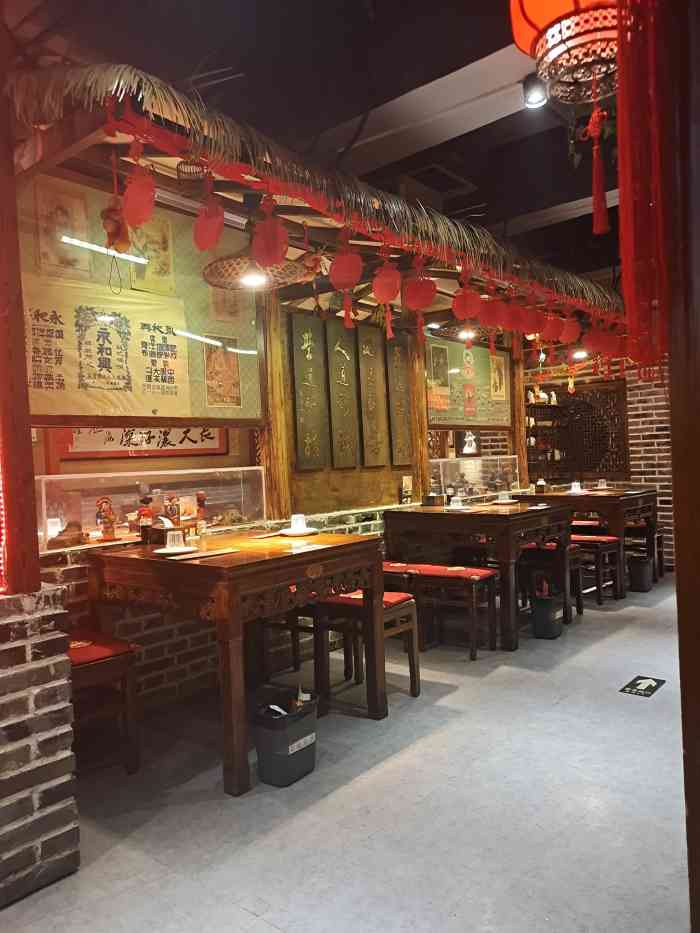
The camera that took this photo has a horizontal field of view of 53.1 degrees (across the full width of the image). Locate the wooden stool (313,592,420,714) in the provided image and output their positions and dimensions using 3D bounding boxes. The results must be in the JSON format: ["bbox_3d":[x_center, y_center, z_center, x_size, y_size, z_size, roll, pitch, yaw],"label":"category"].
[{"bbox_3d":[0.083,0.864,3.324,0.370,0.470,0.340,-1,1,39],"label":"wooden stool"}]

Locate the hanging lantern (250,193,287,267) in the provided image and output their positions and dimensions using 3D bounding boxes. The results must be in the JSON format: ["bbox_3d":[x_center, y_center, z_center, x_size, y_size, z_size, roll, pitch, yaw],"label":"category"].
[{"bbox_3d":[-0.295,-0.862,2.585,0.120,0.265,0.145,-1,1,39],"label":"hanging lantern"}]

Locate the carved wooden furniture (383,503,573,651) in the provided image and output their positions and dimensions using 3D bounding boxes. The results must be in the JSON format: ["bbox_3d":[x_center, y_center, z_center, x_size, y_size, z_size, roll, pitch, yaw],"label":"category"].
[{"bbox_3d":[0.861,0.667,4.619,0.910,0.782,0.880,-1,1,39],"label":"carved wooden furniture"}]

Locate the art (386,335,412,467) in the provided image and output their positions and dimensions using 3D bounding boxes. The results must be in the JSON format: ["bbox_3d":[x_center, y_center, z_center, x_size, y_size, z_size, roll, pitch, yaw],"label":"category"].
[{"bbox_3d":[0.365,-0.471,4.953,0.030,0.920,0.255,-1,1,39],"label":"art"}]

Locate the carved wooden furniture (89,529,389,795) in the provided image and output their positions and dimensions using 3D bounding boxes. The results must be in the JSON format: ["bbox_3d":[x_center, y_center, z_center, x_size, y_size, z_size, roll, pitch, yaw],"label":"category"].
[{"bbox_3d":[-0.461,0.729,2.982,0.880,0.782,0.880,-1,1,39],"label":"carved wooden furniture"}]

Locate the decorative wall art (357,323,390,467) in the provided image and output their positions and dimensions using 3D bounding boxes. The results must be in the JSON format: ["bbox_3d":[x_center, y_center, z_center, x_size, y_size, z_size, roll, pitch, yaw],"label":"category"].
[{"bbox_3d":[0.167,-0.466,4.710,0.030,0.930,0.275,-1,1,39],"label":"decorative wall art"}]

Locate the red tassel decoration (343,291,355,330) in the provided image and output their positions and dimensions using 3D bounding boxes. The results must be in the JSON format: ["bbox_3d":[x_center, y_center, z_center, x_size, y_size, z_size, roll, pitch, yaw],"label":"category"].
[{"bbox_3d":[-0.007,-0.649,2.932,0.038,0.155,0.042,-1,1,39],"label":"red tassel decoration"}]

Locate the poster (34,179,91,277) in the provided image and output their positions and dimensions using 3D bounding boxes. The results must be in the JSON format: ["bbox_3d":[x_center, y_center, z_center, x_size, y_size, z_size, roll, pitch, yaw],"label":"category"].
[{"bbox_3d":[-1.199,-0.987,2.952,0.015,0.365,0.240,-1,1,39],"label":"poster"}]

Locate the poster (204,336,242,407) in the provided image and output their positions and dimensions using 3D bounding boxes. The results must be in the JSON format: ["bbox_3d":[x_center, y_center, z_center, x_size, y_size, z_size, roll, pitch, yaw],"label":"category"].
[{"bbox_3d":[-0.648,-0.482,3.612,0.015,0.360,0.228,-1,1,39],"label":"poster"}]

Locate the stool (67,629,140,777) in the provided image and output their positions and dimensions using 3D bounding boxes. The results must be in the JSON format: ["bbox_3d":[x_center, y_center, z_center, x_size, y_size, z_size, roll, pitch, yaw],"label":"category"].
[{"bbox_3d":[-1.026,0.912,2.598,0.370,0.460,0.330,-1,1,39],"label":"stool"}]

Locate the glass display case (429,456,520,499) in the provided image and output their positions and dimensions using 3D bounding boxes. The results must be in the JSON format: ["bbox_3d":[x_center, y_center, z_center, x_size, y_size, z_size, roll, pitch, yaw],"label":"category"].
[{"bbox_3d":[0.997,0.086,5.687,0.200,0.310,1.260,-1,1,39],"label":"glass display case"}]

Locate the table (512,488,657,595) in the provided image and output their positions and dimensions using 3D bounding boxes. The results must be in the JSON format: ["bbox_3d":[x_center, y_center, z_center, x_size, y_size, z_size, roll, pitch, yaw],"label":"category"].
[{"bbox_3d":[2.001,0.615,5.925,0.900,0.782,0.910,-1,1,39],"label":"table"}]

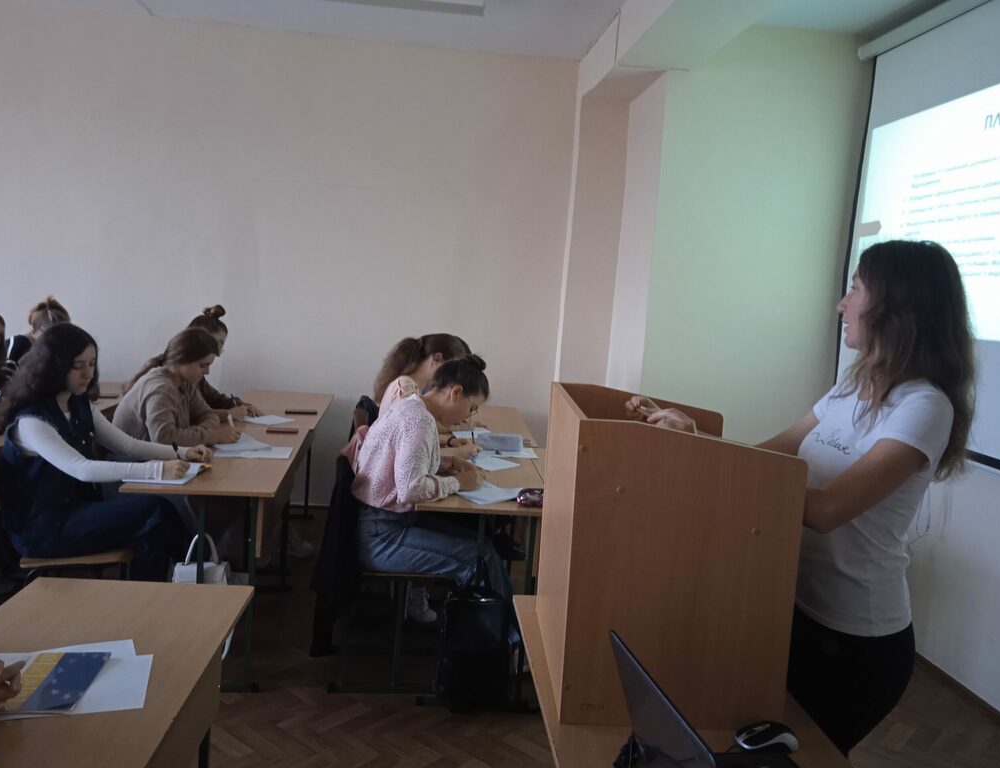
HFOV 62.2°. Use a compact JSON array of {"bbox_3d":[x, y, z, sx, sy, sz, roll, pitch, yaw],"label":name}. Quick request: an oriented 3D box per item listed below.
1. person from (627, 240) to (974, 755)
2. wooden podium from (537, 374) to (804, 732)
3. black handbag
[{"bbox_3d":[0.595,0.532,1.811,0.700,1.710,0.500,3,8,-5],"label":"person"},{"bbox_3d":[0.323,0.322,1.771,0.425,0.570,0.515,3,8,-5],"label":"wooden podium"},{"bbox_3d":[-0.086,0.872,2.908,0.255,0.550,0.150,3,8,-5],"label":"black handbag"}]

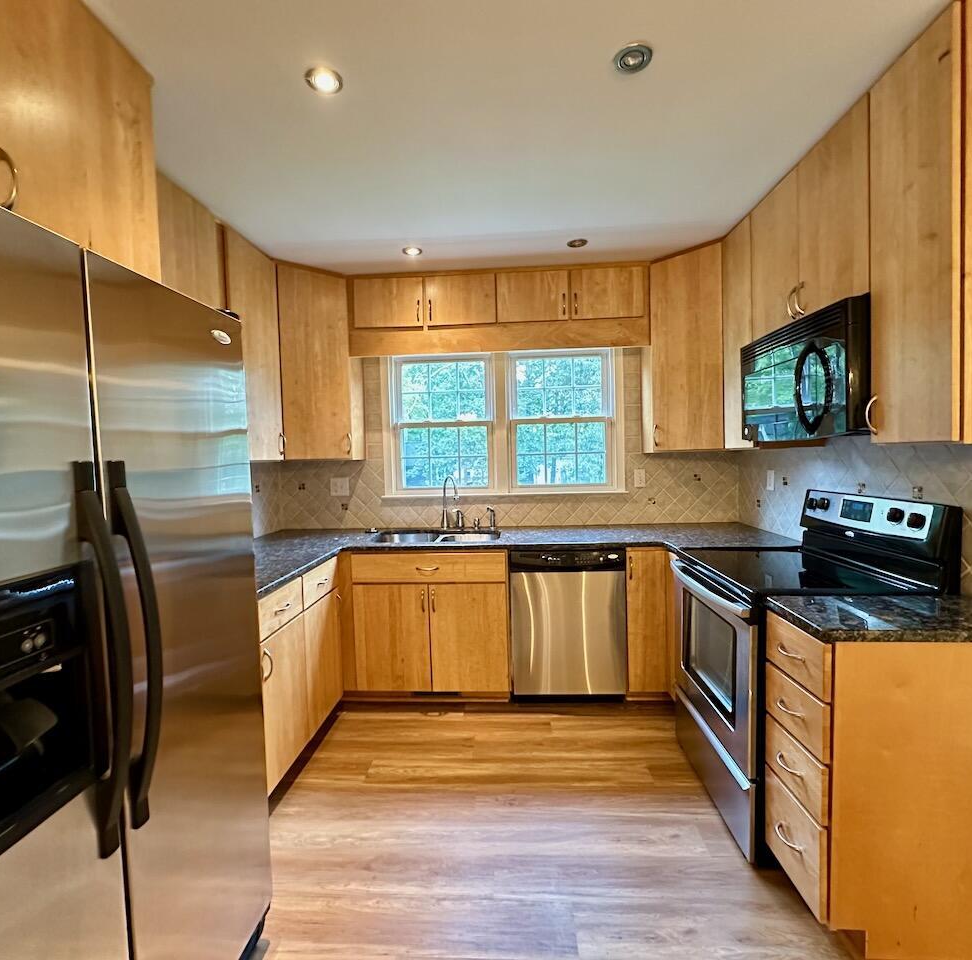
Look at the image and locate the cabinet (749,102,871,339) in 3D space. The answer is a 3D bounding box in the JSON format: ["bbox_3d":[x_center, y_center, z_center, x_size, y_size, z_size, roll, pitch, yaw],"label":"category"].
[{"bbox_3d":[1.350,-0.887,1.953,0.319,0.614,0.766,-1,2,3],"label":"cabinet"}]

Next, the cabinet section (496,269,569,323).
[{"bbox_3d":[0.279,-1.061,3.137,0.415,0.292,0.305,-1,3,3],"label":"cabinet section"}]

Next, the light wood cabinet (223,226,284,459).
[{"bbox_3d":[-1.284,-0.626,2.579,0.291,1.067,0.481,-1,2,3],"label":"light wood cabinet"}]

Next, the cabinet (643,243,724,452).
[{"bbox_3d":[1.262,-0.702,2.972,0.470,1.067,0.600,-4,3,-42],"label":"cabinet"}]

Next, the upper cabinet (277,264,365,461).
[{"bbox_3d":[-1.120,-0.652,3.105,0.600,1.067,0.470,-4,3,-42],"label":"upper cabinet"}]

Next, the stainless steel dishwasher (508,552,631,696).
[{"bbox_3d":[0.458,0.772,3.034,0.612,0.821,0.607,-1,2,3],"label":"stainless steel dishwasher"}]

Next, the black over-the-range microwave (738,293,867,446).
[{"bbox_3d":[1.319,-0.373,1.950,0.400,0.425,0.745,-1,3,3],"label":"black over-the-range microwave"}]

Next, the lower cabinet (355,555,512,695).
[{"bbox_3d":[-0.279,0.783,3.089,0.846,0.819,0.617,-1,2,3],"label":"lower cabinet"}]

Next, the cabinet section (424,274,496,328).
[{"bbox_3d":[-0.136,-1.052,3.158,0.410,0.289,0.305,-1,3,3],"label":"cabinet section"}]

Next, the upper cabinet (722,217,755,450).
[{"bbox_3d":[1.385,-0.685,2.507,0.319,1.067,0.324,-1,2,3],"label":"upper cabinet"}]

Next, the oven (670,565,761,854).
[{"bbox_3d":[1.183,0.789,1.996,0.688,0.904,0.754,-1,2,3],"label":"oven"}]

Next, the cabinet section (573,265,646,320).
[{"bbox_3d":[0.705,-1.074,3.116,0.413,0.289,0.305,-1,3,3],"label":"cabinet section"}]

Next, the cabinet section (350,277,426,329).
[{"bbox_3d":[-0.561,-1.041,3.179,0.411,0.290,0.305,-1,3,3],"label":"cabinet section"}]

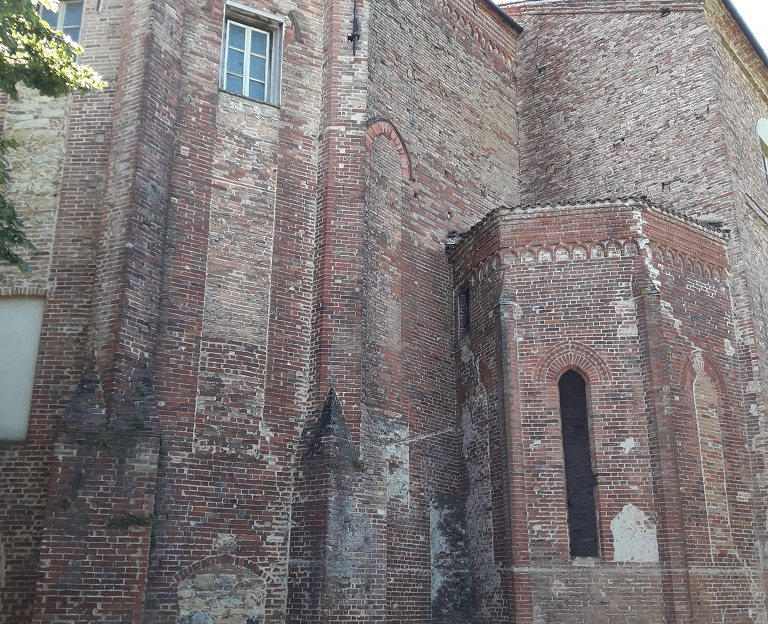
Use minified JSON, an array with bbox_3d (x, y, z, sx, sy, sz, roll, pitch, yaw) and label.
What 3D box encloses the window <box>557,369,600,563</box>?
[{"bbox_3d":[3.214,2.467,13.781,0.463,3.095,0.200,-3,-19,9],"label":"window"}]

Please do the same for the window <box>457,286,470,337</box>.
[{"bbox_3d":[1.646,0.029,16.311,0.200,1.005,0.572,7,-19,-19],"label":"window"}]

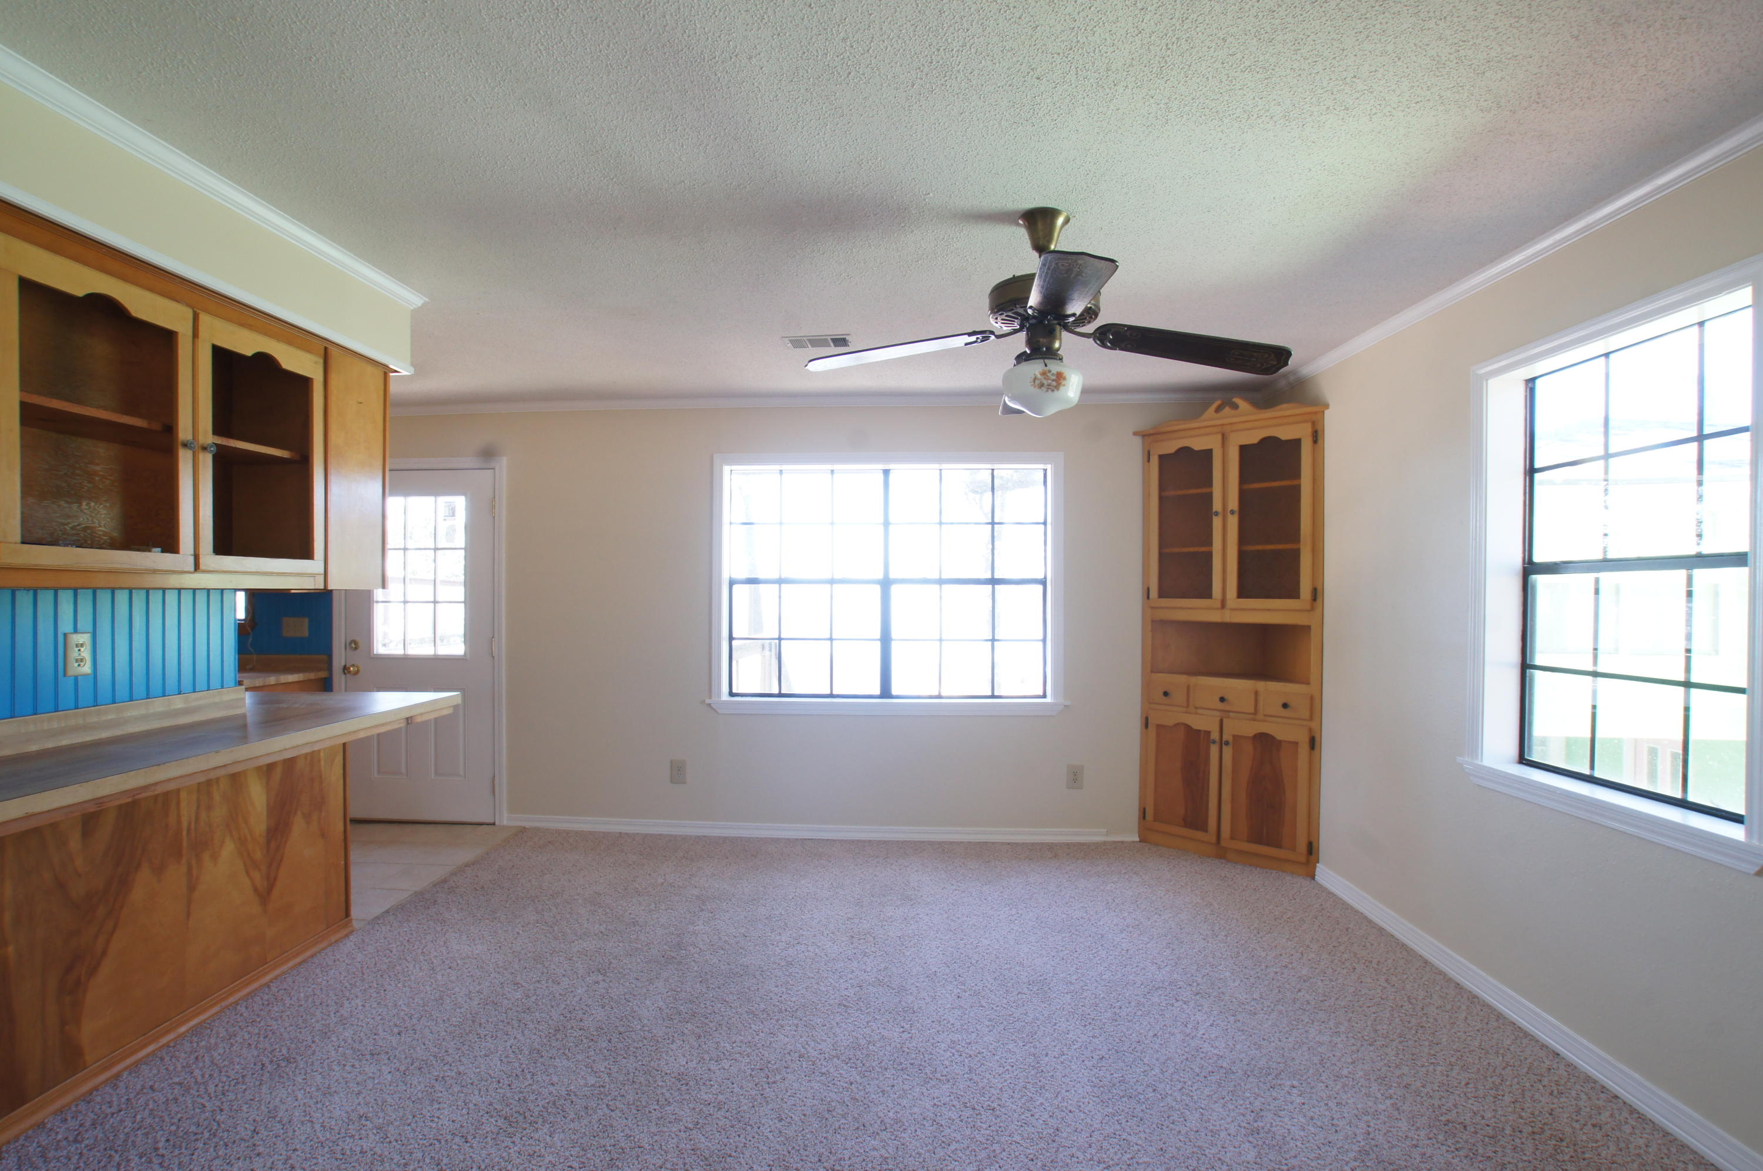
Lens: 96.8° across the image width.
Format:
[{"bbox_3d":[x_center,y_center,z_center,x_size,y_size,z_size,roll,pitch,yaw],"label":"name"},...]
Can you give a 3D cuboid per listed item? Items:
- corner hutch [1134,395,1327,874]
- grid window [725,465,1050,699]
[{"bbox_3d":[1.939,0.243,4.144,0.910,2.350,0.490,1,0,43],"label":"corner hutch"},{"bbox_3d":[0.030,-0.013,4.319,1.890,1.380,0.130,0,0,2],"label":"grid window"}]

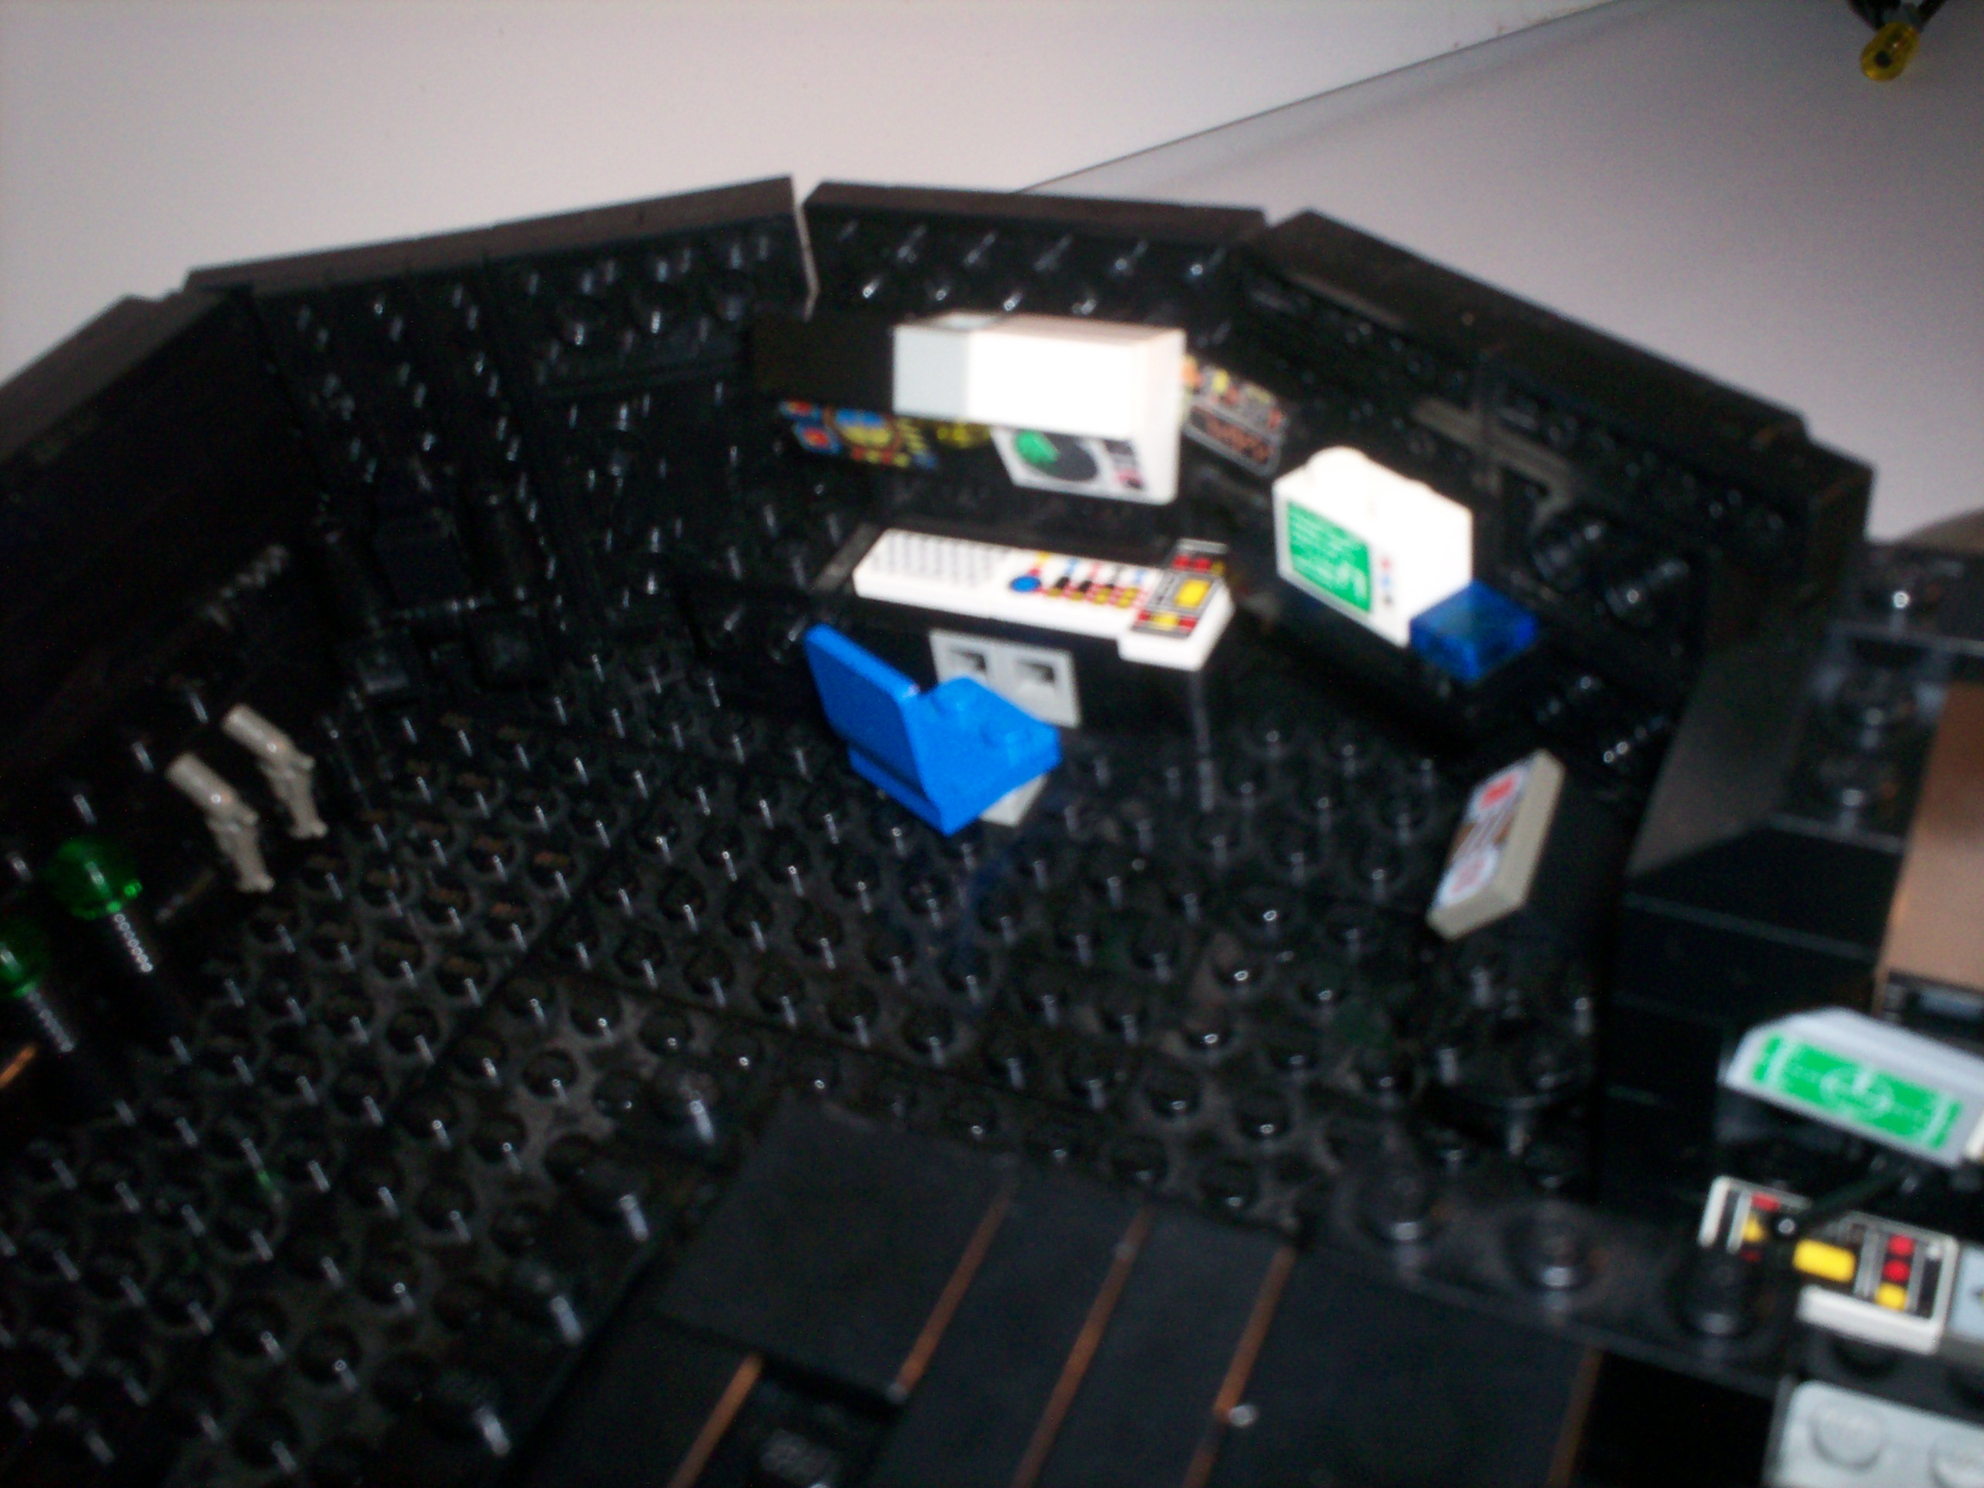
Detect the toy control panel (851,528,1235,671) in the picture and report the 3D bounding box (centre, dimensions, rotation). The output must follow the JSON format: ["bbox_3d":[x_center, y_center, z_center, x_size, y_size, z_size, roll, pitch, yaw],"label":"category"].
[{"bbox_3d":[0.006,-0.017,0.217,0.040,0.003,0.016,11,44,24],"label":"toy control panel"}]

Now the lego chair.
[{"bbox_3d":[-0.006,-0.005,0.208,0.017,0.018,0.016,-32,44,-25],"label":"lego chair"}]

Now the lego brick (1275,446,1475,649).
[{"bbox_3d":[0.034,-0.019,0.186,0.008,0.011,0.016,-31,44,-24],"label":"lego brick"}]

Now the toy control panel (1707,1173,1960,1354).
[{"bbox_3d":[0.060,0.038,0.150,0.016,0.003,0.008,11,43,23],"label":"toy control panel"}]

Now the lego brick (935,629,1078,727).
[{"bbox_3d":[0.003,-0.009,0.223,0.016,0.010,0.008,11,43,23],"label":"lego brick"}]

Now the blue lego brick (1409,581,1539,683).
[{"bbox_3d":[0.042,-0.010,0.181,0.008,0.004,0.008,-31,44,-24],"label":"blue lego brick"}]

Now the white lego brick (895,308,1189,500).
[{"bbox_3d":[0.004,-0.031,0.194,0.024,0.016,0.012,9,20,22],"label":"white lego brick"}]

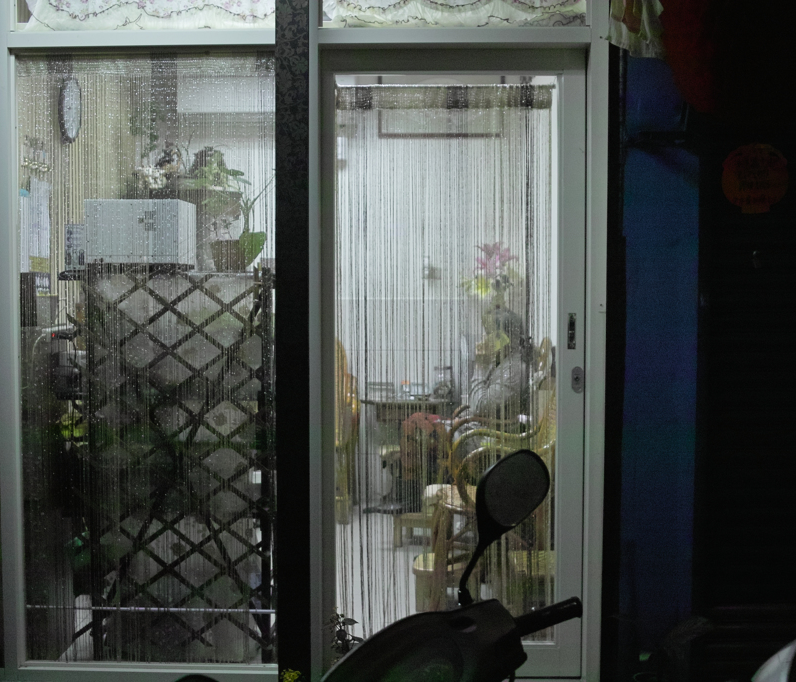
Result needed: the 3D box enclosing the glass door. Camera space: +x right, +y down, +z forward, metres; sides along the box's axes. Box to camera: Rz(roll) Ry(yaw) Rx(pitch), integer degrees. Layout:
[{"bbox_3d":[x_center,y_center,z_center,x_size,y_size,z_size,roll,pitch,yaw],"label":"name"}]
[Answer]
[{"bbox_3d":[0.193,0.090,3.954,0.891,2.120,0.050,0,3,1],"label":"glass door"}]

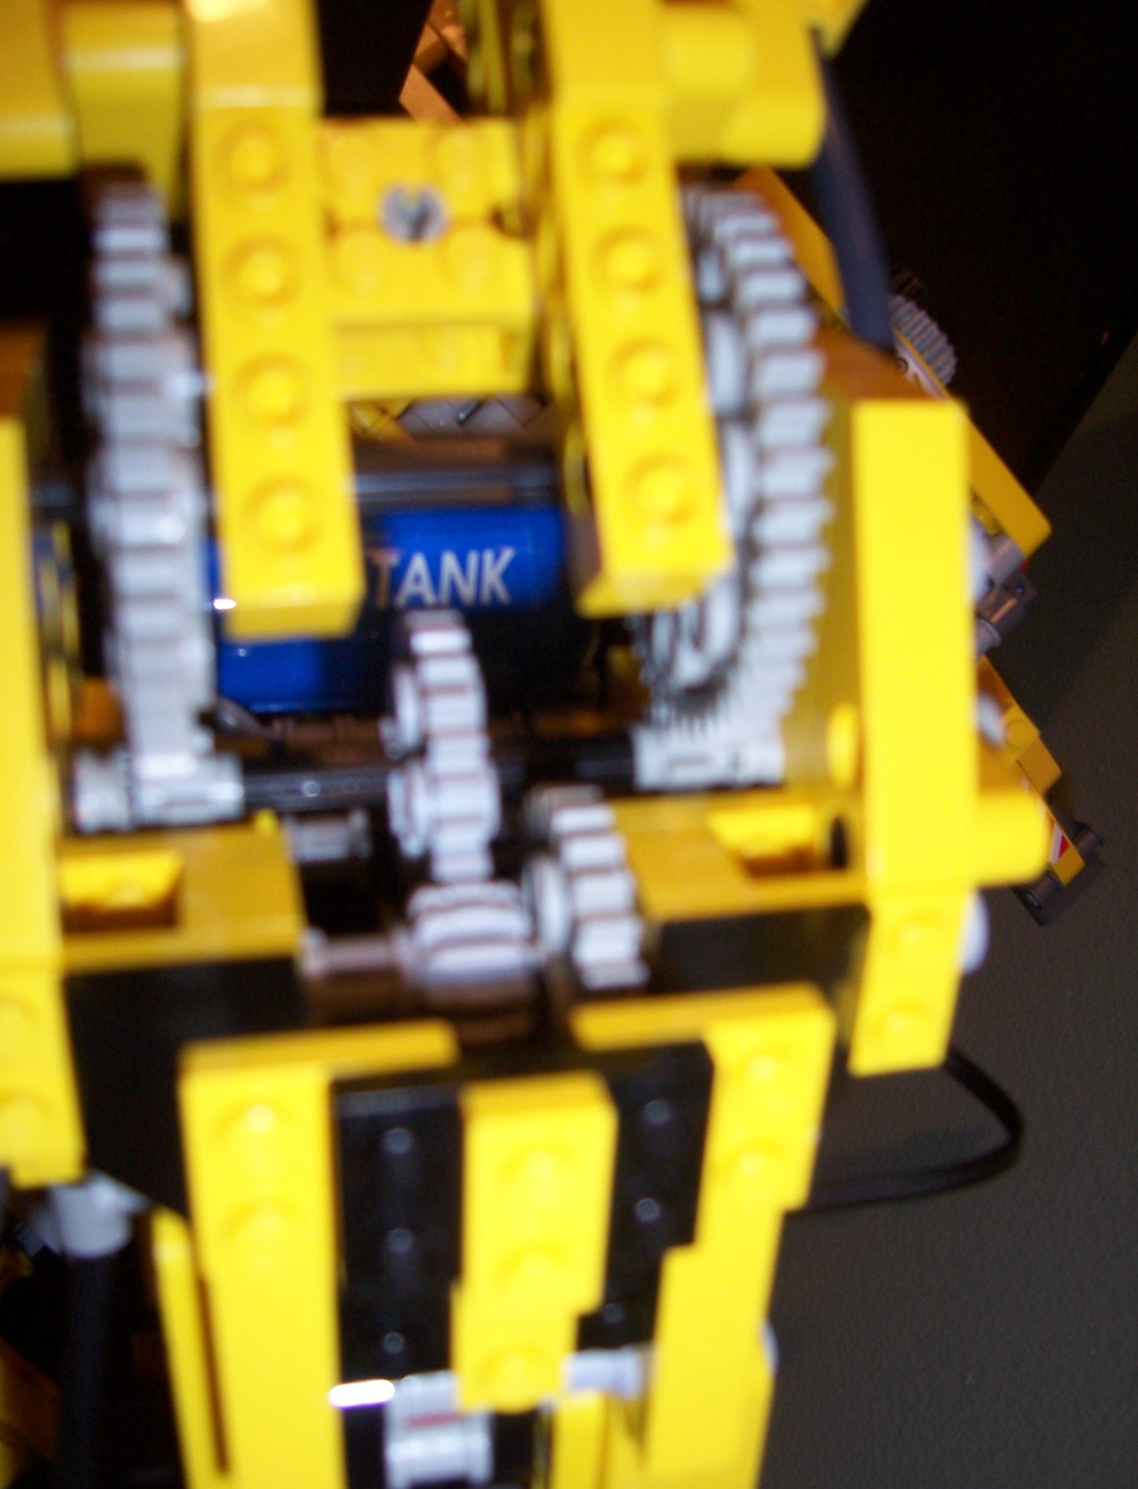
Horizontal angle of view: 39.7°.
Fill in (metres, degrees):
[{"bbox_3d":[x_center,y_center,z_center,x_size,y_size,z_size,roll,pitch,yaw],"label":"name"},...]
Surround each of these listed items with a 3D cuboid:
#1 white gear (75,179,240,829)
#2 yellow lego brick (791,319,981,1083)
[{"bbox_3d":[-0.029,-0.017,0.115,0.007,0.044,0.042,-4,12,-11],"label":"white gear"},{"bbox_3d":[0.024,-0.003,0.123,0.009,0.054,0.019,-3,15,-11],"label":"yellow lego brick"}]

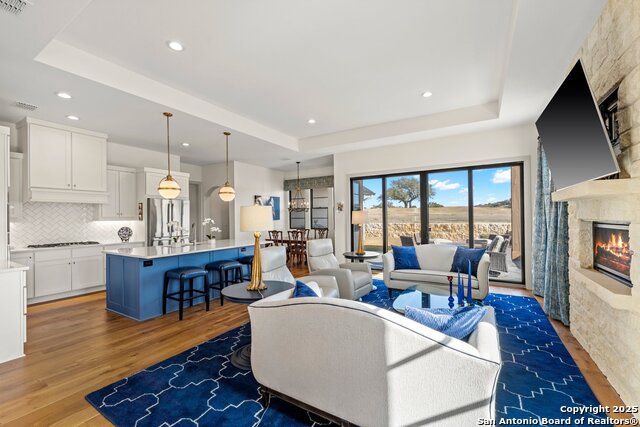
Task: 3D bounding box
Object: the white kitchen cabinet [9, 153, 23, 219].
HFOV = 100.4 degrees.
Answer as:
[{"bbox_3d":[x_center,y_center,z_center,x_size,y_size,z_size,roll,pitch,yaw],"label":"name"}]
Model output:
[{"bbox_3d":[-5.176,-0.430,4.343,0.350,1.120,0.400,-1,-1,31],"label":"white kitchen cabinet"}]

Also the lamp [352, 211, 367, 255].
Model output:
[{"bbox_3d":[0.773,0.357,5.088,0.310,0.849,0.310,-1,-1,31],"label":"lamp"}]

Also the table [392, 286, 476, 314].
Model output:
[{"bbox_3d":[1.354,1.210,3.035,0.880,0.430,1.280,-1,-1,31],"label":"table"}]

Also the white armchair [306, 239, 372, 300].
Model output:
[{"bbox_3d":[0.323,0.985,4.931,0.980,0.955,0.790,-1,-1,31],"label":"white armchair"}]

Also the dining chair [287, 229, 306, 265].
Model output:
[{"bbox_3d":[-0.526,0.993,7.689,0.540,1.000,0.580,-1,-1,31],"label":"dining chair"}]

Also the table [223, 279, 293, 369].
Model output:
[{"bbox_3d":[-0.607,1.089,2.659,0.690,0.686,0.690,-1,-1,0],"label":"table"}]

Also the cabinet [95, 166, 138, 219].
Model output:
[{"bbox_3d":[-4.418,-0.415,5.778,0.340,1.140,0.650,-1,-1,31],"label":"cabinet"}]

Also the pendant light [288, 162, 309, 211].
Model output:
[{"bbox_3d":[-0.661,-0.801,8.158,0.640,1.520,0.640,-1,-1,0],"label":"pendant light"}]

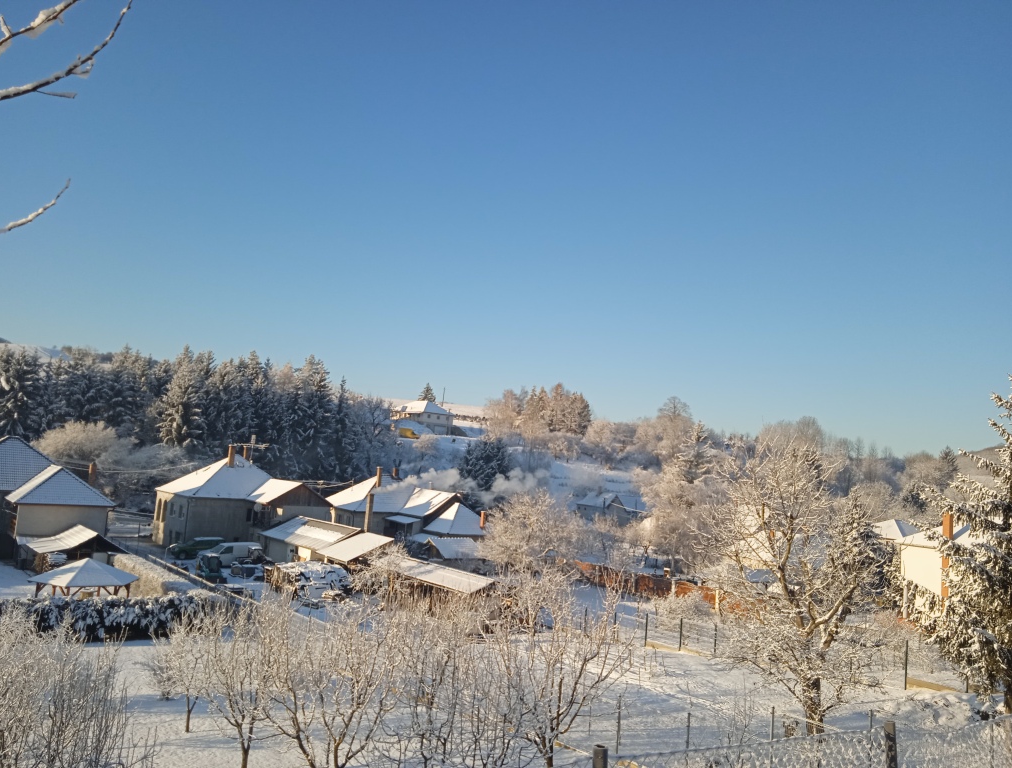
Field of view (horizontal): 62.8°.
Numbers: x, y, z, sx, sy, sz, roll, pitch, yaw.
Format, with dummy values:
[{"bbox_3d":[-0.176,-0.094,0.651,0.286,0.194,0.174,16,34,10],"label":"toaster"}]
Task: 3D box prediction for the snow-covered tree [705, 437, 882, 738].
[{"bbox_3d":[7.579,5.047,22.500,4.740,7.830,4.740,3,-4,0],"label":"snow-covered tree"}]

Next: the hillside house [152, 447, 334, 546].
[{"bbox_3d":[-26.164,11.406,82.171,12.600,9.500,14.000,8,-7,-41],"label":"hillside house"}]

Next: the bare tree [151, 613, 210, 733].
[{"bbox_3d":[-10.161,8.969,26.000,1.830,3.690,1.830,3,-4,0],"label":"bare tree"}]

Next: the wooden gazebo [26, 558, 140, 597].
[{"bbox_3d":[-23.437,11.303,45.858,5.500,3.300,4.900,6,-6,-27],"label":"wooden gazebo"}]

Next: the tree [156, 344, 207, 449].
[{"bbox_3d":[-48.971,2.188,125.000,6.790,15.690,6.790,6,-5,-21],"label":"tree"}]

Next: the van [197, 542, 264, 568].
[{"bbox_3d":[-22.982,14.235,69.008,4.600,1.870,1.820,8,-6,-40],"label":"van"}]

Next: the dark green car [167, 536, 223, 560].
[{"bbox_3d":[-26.847,14.295,72.000,4.600,1.680,1.850,4,-4,-15],"label":"dark green car"}]

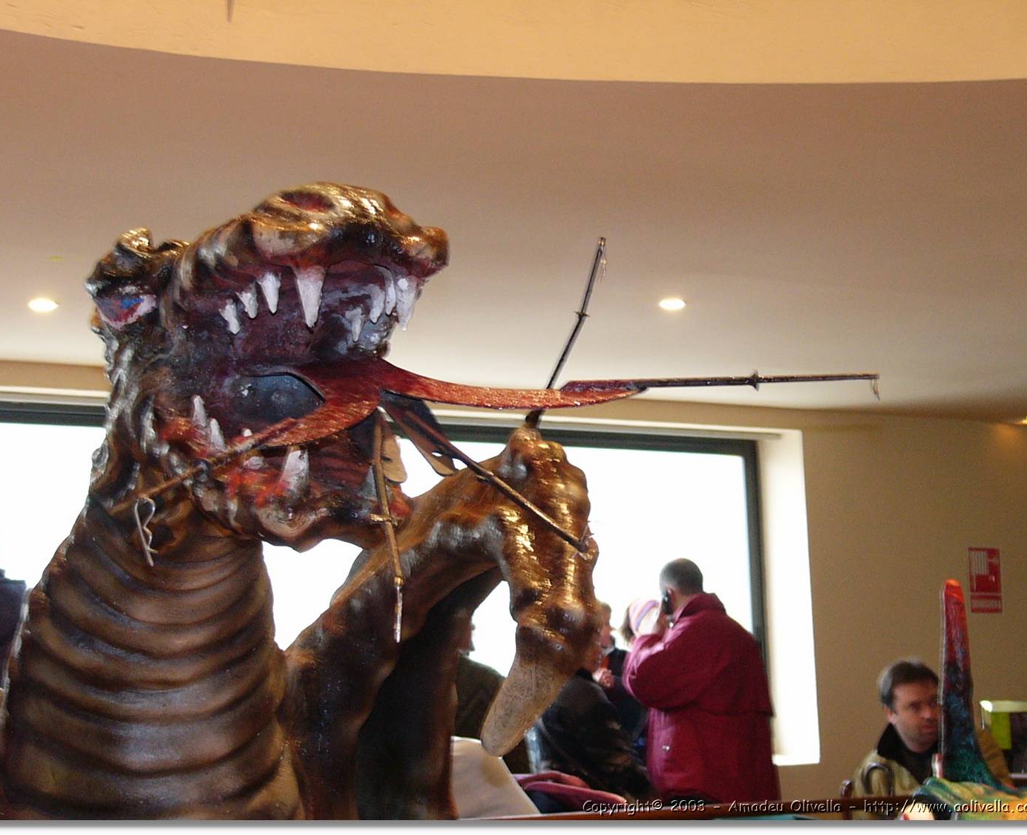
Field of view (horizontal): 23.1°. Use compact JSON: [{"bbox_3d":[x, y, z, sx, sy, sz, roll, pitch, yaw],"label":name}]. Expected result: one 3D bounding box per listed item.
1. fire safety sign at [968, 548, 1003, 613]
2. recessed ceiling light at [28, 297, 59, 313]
[{"bbox_3d":[2.177,0.753,11.560,0.208,0.297,0.010,3,-9,-36],"label":"fire safety sign"},{"bbox_3d":[-1.448,-0.345,7.720,0.090,0.030,0.090,-2,-7,0],"label":"recessed ceiling light"}]

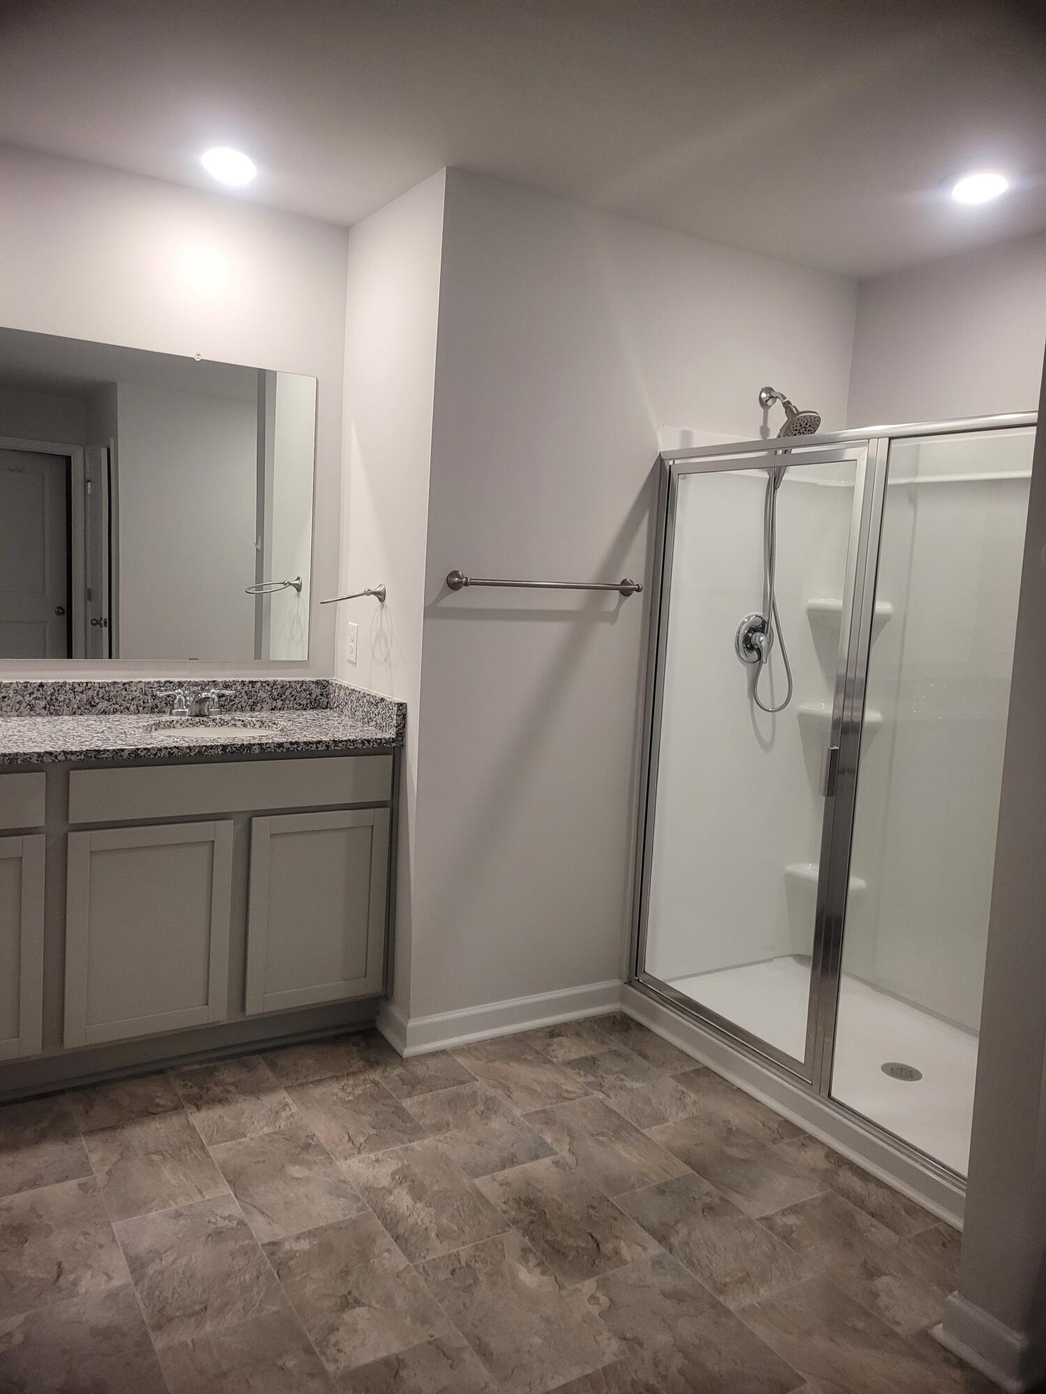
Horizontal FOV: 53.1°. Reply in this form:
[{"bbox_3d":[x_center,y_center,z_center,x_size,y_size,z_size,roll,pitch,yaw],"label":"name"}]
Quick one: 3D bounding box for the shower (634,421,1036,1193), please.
[{"bbox_3d":[1.108,0.184,2.892,0.799,1.800,1.518,-1,8,-31],"label":"shower"}]

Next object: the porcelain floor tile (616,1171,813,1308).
[{"bbox_3d":[0.408,1.167,2.272,0.240,0.010,0.399,-1,8,-31],"label":"porcelain floor tile"}]

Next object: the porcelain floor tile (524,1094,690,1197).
[{"bbox_3d":[0.195,1.104,2.583,0.242,0.010,0.404,-1,8,-31],"label":"porcelain floor tile"}]

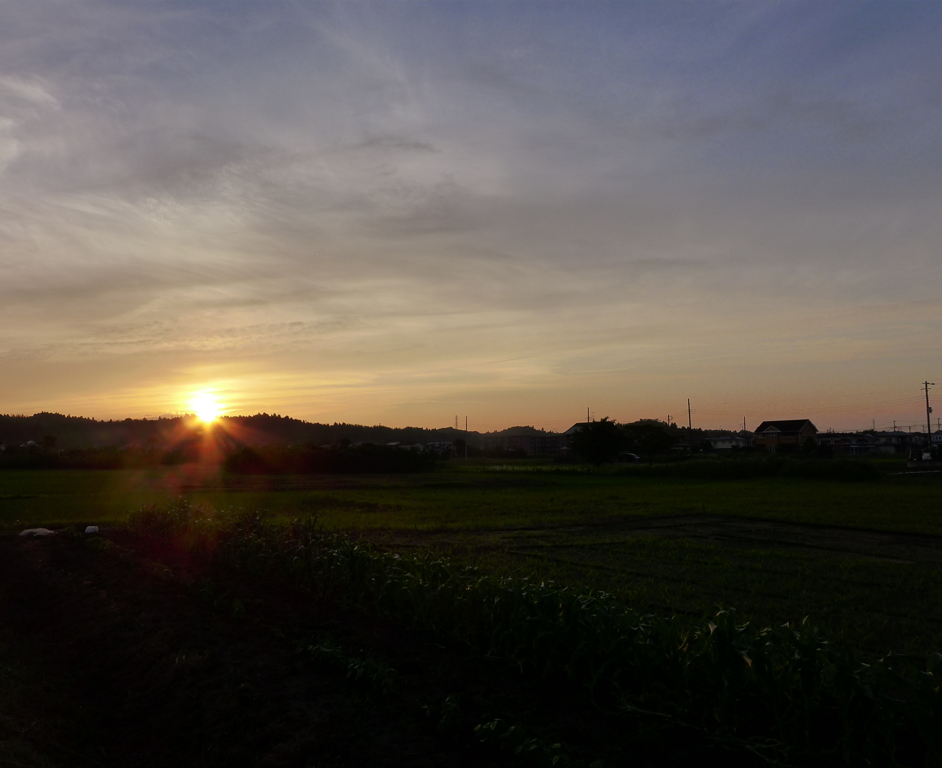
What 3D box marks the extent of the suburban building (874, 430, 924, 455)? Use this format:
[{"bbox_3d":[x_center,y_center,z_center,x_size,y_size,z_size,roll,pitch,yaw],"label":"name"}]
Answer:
[{"bbox_3d":[134.120,18.590,232.000,8.500,7.300,11.500,4,-6,-42],"label":"suburban building"}]

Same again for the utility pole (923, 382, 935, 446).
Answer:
[{"bbox_3d":[71.920,5.450,116.000,0.400,12.000,1.600,4,-6,-42],"label":"utility pole"}]

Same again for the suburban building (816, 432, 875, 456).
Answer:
[{"bbox_3d":[113.950,18.410,225.000,9.000,6.800,15.000,4,-6,-42],"label":"suburban building"}]

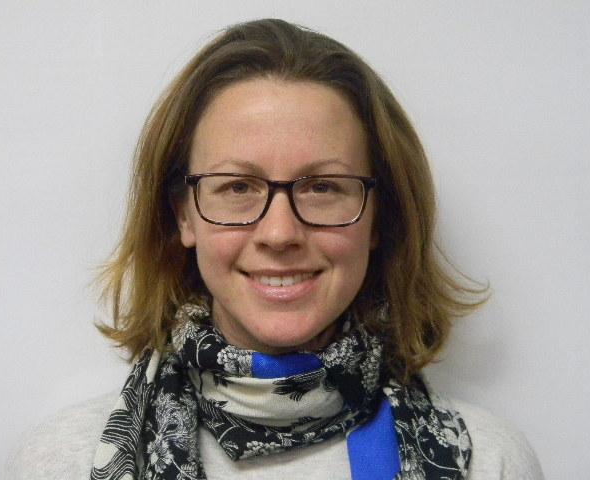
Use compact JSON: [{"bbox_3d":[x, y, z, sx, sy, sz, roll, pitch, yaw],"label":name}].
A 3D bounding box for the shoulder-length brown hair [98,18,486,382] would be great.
[{"bbox_3d":[-0.003,-0.031,1.210,0.300,0.285,0.210,0,0,0],"label":"shoulder-length brown hair"}]

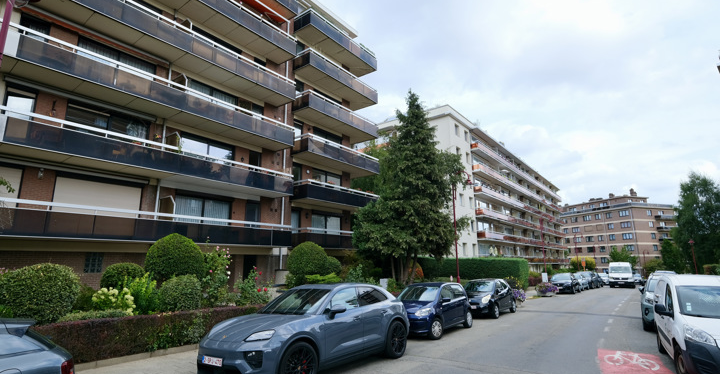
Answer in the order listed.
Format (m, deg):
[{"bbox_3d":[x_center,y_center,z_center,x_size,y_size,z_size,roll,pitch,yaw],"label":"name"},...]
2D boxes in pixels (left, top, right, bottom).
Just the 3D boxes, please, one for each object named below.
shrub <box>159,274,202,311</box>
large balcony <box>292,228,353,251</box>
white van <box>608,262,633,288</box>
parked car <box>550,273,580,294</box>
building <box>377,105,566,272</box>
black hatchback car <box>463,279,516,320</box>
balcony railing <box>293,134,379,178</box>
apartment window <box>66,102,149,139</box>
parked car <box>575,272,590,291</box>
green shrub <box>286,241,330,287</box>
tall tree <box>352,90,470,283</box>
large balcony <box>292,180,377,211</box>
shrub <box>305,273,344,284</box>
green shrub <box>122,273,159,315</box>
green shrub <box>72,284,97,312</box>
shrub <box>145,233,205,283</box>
[{"bbox_3d":[-4.950,3.095,9.366,1.100,1.300,1.100,-10,-16,38],"label":"shrub"},{"bbox_3d":[-1.391,3.576,22.489,1.650,1.130,6.900,-11,-16,39],"label":"large balcony"},{"bbox_3d":[27.871,9.370,36.251,2.050,2.560,6.100,-10,-16,38],"label":"white van"},{"bbox_3d":[17.476,8.226,29.209,1.830,1.560,4.350,-10,-16,38],"label":"parked car"},{"bbox_3d":[23.659,6.040,61.241,14.000,19.800,55.000,-11,-16,39],"label":"building"},{"bbox_3d":[5.551,4.815,14.955,1.620,1.470,3.500,-10,-16,38],"label":"black hatchback car"},{"bbox_3d":[-1.425,-2.008,23.706,1.650,1.120,7.050,-11,-16,39],"label":"balcony railing"},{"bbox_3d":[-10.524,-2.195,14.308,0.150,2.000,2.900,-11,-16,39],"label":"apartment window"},{"bbox_3d":[19.865,8.744,31.480,1.750,1.500,4.100,-11,-17,39],"label":"parked car"},{"bbox_3d":[-2.521,3.843,16.645,1.950,2.300,1.950,0,-12,0],"label":"green shrub"},{"bbox_3d":[2.932,0.199,21.422,6.400,12.800,6.400,0,-12,0],"label":"tall tree"},{"bbox_3d":[-1.389,0.838,22.260,1.500,1.150,6.850,-10,-16,38],"label":"large balcony"},{"bbox_3d":[-1.437,3.975,13.969,1.200,0.800,1.500,-10,-16,38],"label":"shrub"},{"bbox_3d":[-6.239,3.147,9.644,0.880,1.320,0.880,-11,-16,39],"label":"green shrub"},{"bbox_3d":[-7.166,3.083,8.779,0.900,1.100,0.900,-10,-16,38],"label":"green shrub"},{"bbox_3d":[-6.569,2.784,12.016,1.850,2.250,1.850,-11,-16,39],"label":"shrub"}]

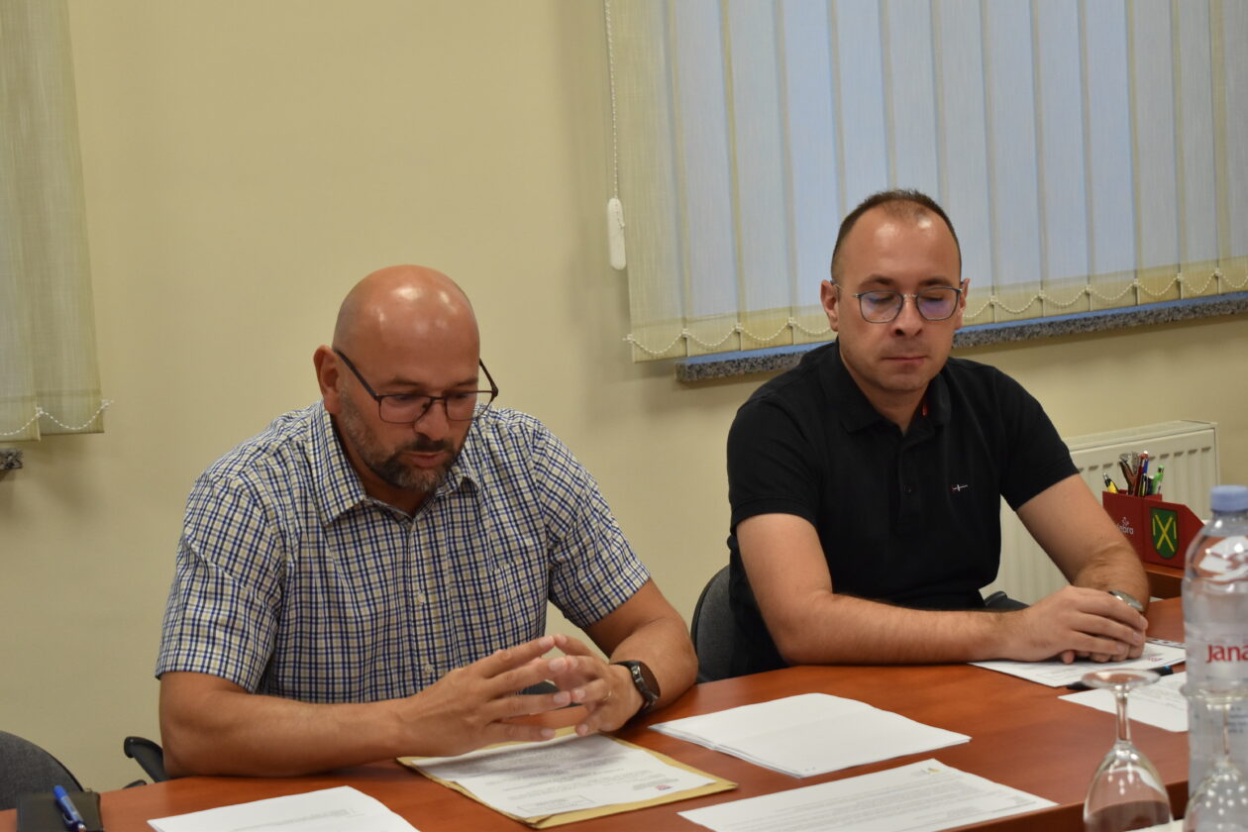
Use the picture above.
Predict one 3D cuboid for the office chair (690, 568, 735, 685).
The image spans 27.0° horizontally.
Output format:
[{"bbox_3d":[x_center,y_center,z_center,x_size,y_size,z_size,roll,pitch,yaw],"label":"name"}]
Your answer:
[{"bbox_3d":[0.400,0.571,3.552,0.590,0.830,0.590,-6,7,-23],"label":"office chair"}]

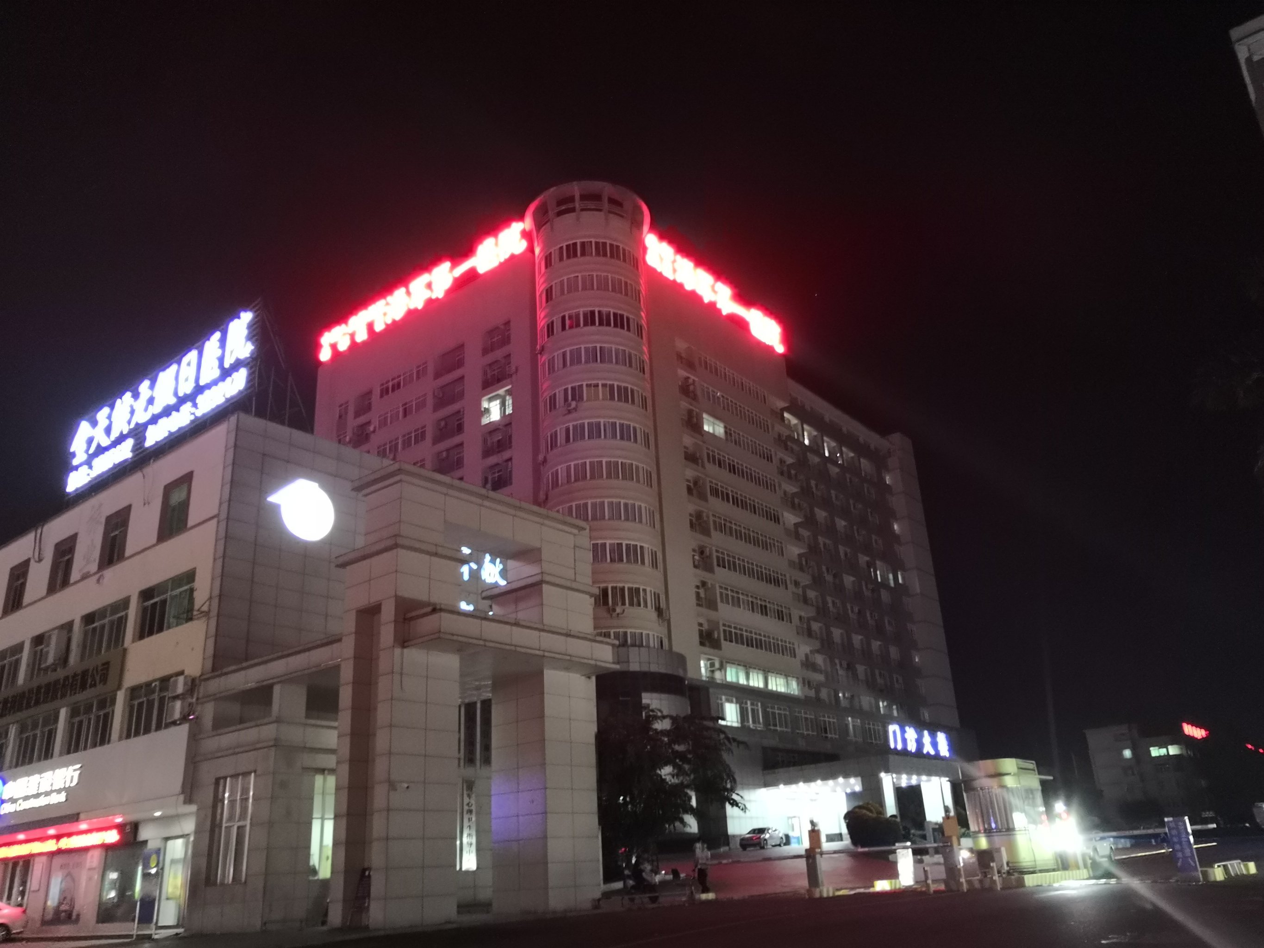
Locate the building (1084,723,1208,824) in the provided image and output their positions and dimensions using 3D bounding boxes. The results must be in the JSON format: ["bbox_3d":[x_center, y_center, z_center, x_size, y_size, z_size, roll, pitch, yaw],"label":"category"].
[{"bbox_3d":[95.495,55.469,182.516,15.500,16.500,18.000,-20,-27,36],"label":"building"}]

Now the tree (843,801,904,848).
[{"bbox_3d":[14.731,21.418,60.151,3.600,2.750,3.200,-8,-22,11],"label":"tree"}]

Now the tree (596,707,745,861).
[{"bbox_3d":[1.616,14.289,43.804,6.300,6.300,6.000,-4,-22,1],"label":"tree"}]

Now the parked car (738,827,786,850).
[{"bbox_3d":[9.799,27.372,74.017,1.800,1.460,4.600,-19,-27,33],"label":"parked car"}]

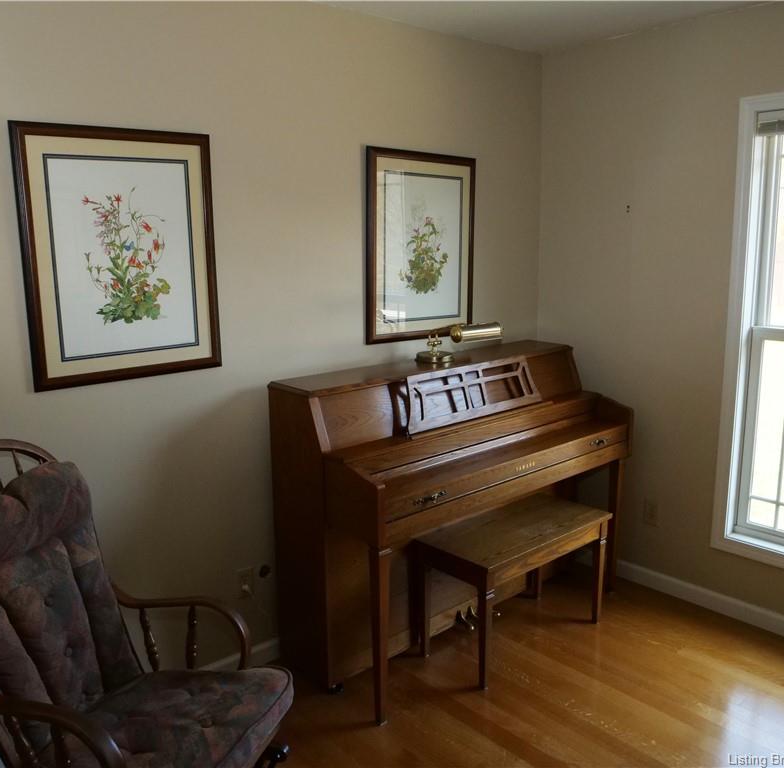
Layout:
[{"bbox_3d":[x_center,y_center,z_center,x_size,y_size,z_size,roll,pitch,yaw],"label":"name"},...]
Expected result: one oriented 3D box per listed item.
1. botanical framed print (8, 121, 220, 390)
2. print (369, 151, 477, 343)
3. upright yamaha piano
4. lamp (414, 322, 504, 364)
[{"bbox_3d":[-0.813,-0.386,2.177,0.592,0.748,0.025,-10,15,-40],"label":"botanical framed print"},{"bbox_3d":[0.132,-0.574,2.993,0.614,0.762,0.025,-10,15,-40],"label":"print"},{"bbox_3d":[0.317,0.475,2.938,1.483,1.104,0.604,-10,15,-40],"label":"upright yamaha piano"},{"bbox_3d":[0.250,-0.167,2.904,0.288,0.171,0.313,-10,15,-40],"label":"lamp"}]

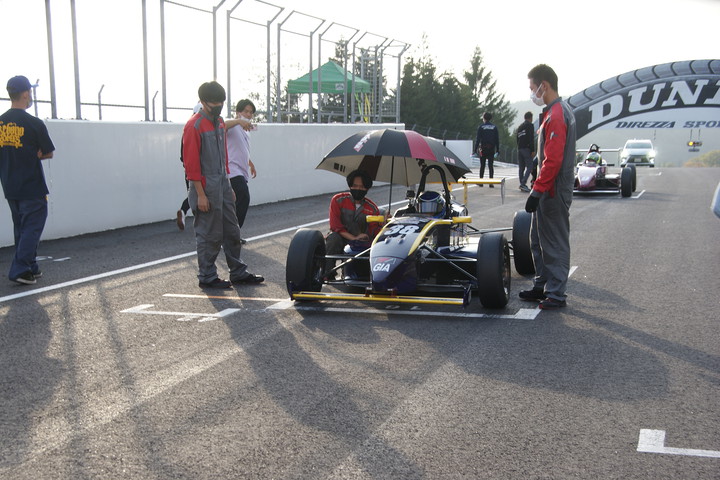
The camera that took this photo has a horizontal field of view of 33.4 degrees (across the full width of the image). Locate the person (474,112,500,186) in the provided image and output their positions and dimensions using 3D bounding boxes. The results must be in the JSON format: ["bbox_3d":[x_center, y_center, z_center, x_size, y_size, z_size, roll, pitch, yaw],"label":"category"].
[{"bbox_3d":[2.920,-2.061,27.318,0.550,1.710,0.330,1,6,2],"label":"person"}]

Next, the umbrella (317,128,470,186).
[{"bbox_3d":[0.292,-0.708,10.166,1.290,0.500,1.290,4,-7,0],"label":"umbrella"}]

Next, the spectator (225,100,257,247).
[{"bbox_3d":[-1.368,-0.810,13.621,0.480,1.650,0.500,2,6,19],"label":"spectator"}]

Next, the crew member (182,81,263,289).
[{"bbox_3d":[-1.129,-0.467,9.769,0.460,1.680,0.550,5,7,37],"label":"crew member"}]

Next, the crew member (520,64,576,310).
[{"bbox_3d":[1.405,-0.388,8.896,0.420,1.750,0.510,1,6,7],"label":"crew member"}]

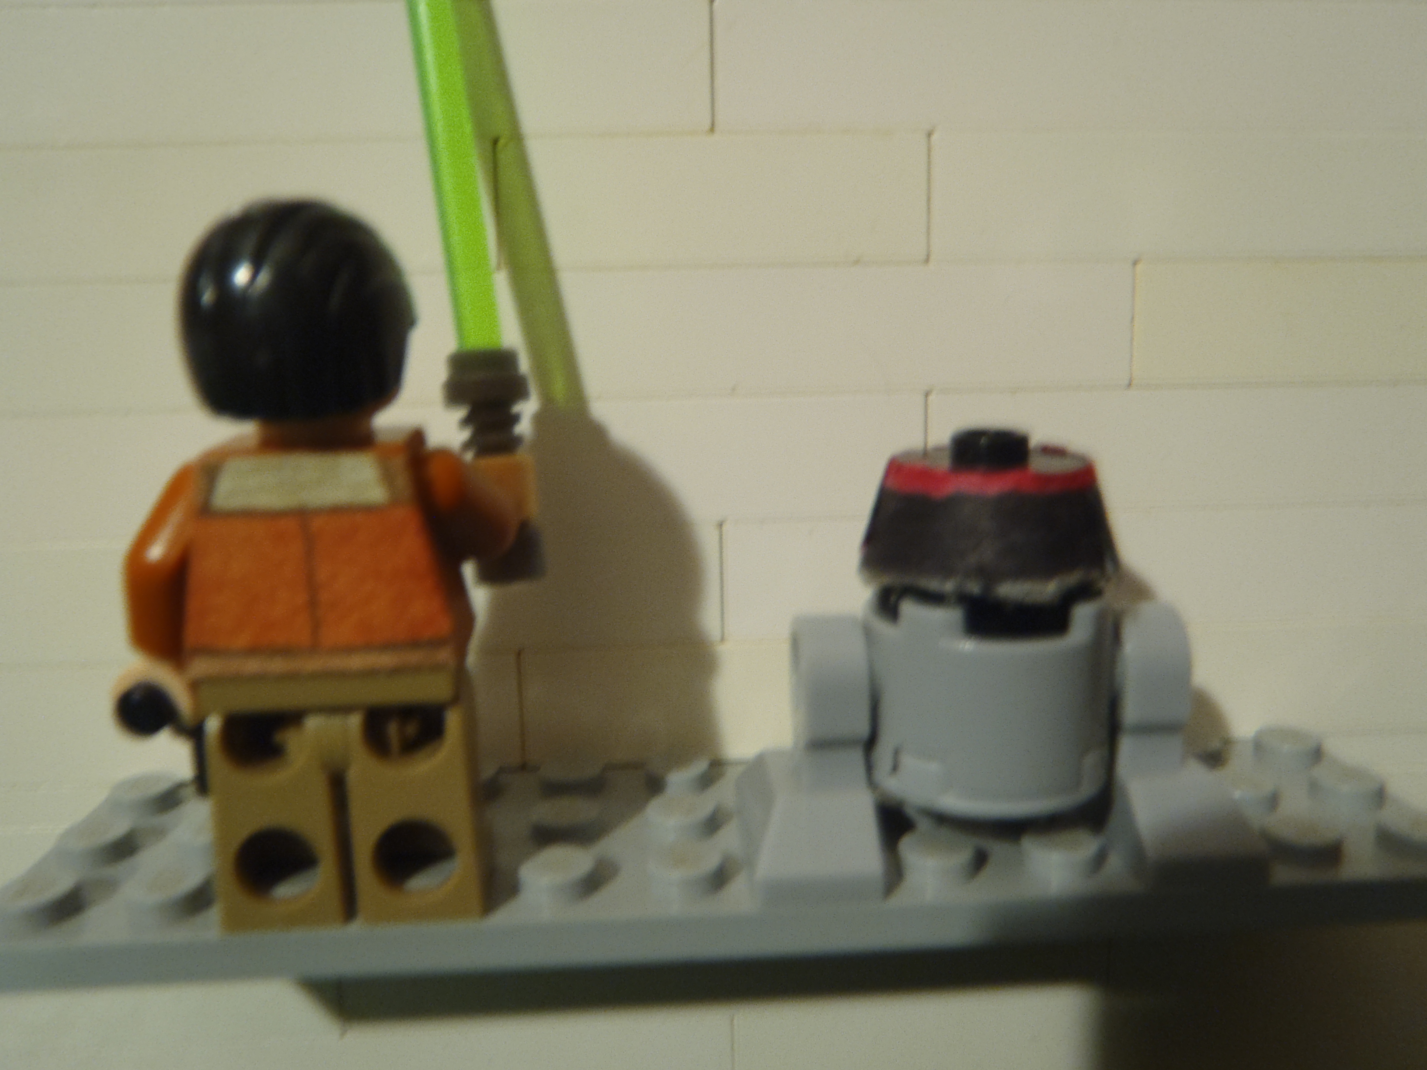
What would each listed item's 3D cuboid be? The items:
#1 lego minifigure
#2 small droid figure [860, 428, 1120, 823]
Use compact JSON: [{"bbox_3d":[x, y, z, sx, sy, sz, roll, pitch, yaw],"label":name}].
[{"bbox_3d":[-0.024,0.001,0.071,0.024,0.042,0.018,-2,9,-3],"label":"lego minifigure"},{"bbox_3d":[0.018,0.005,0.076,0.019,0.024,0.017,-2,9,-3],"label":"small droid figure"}]

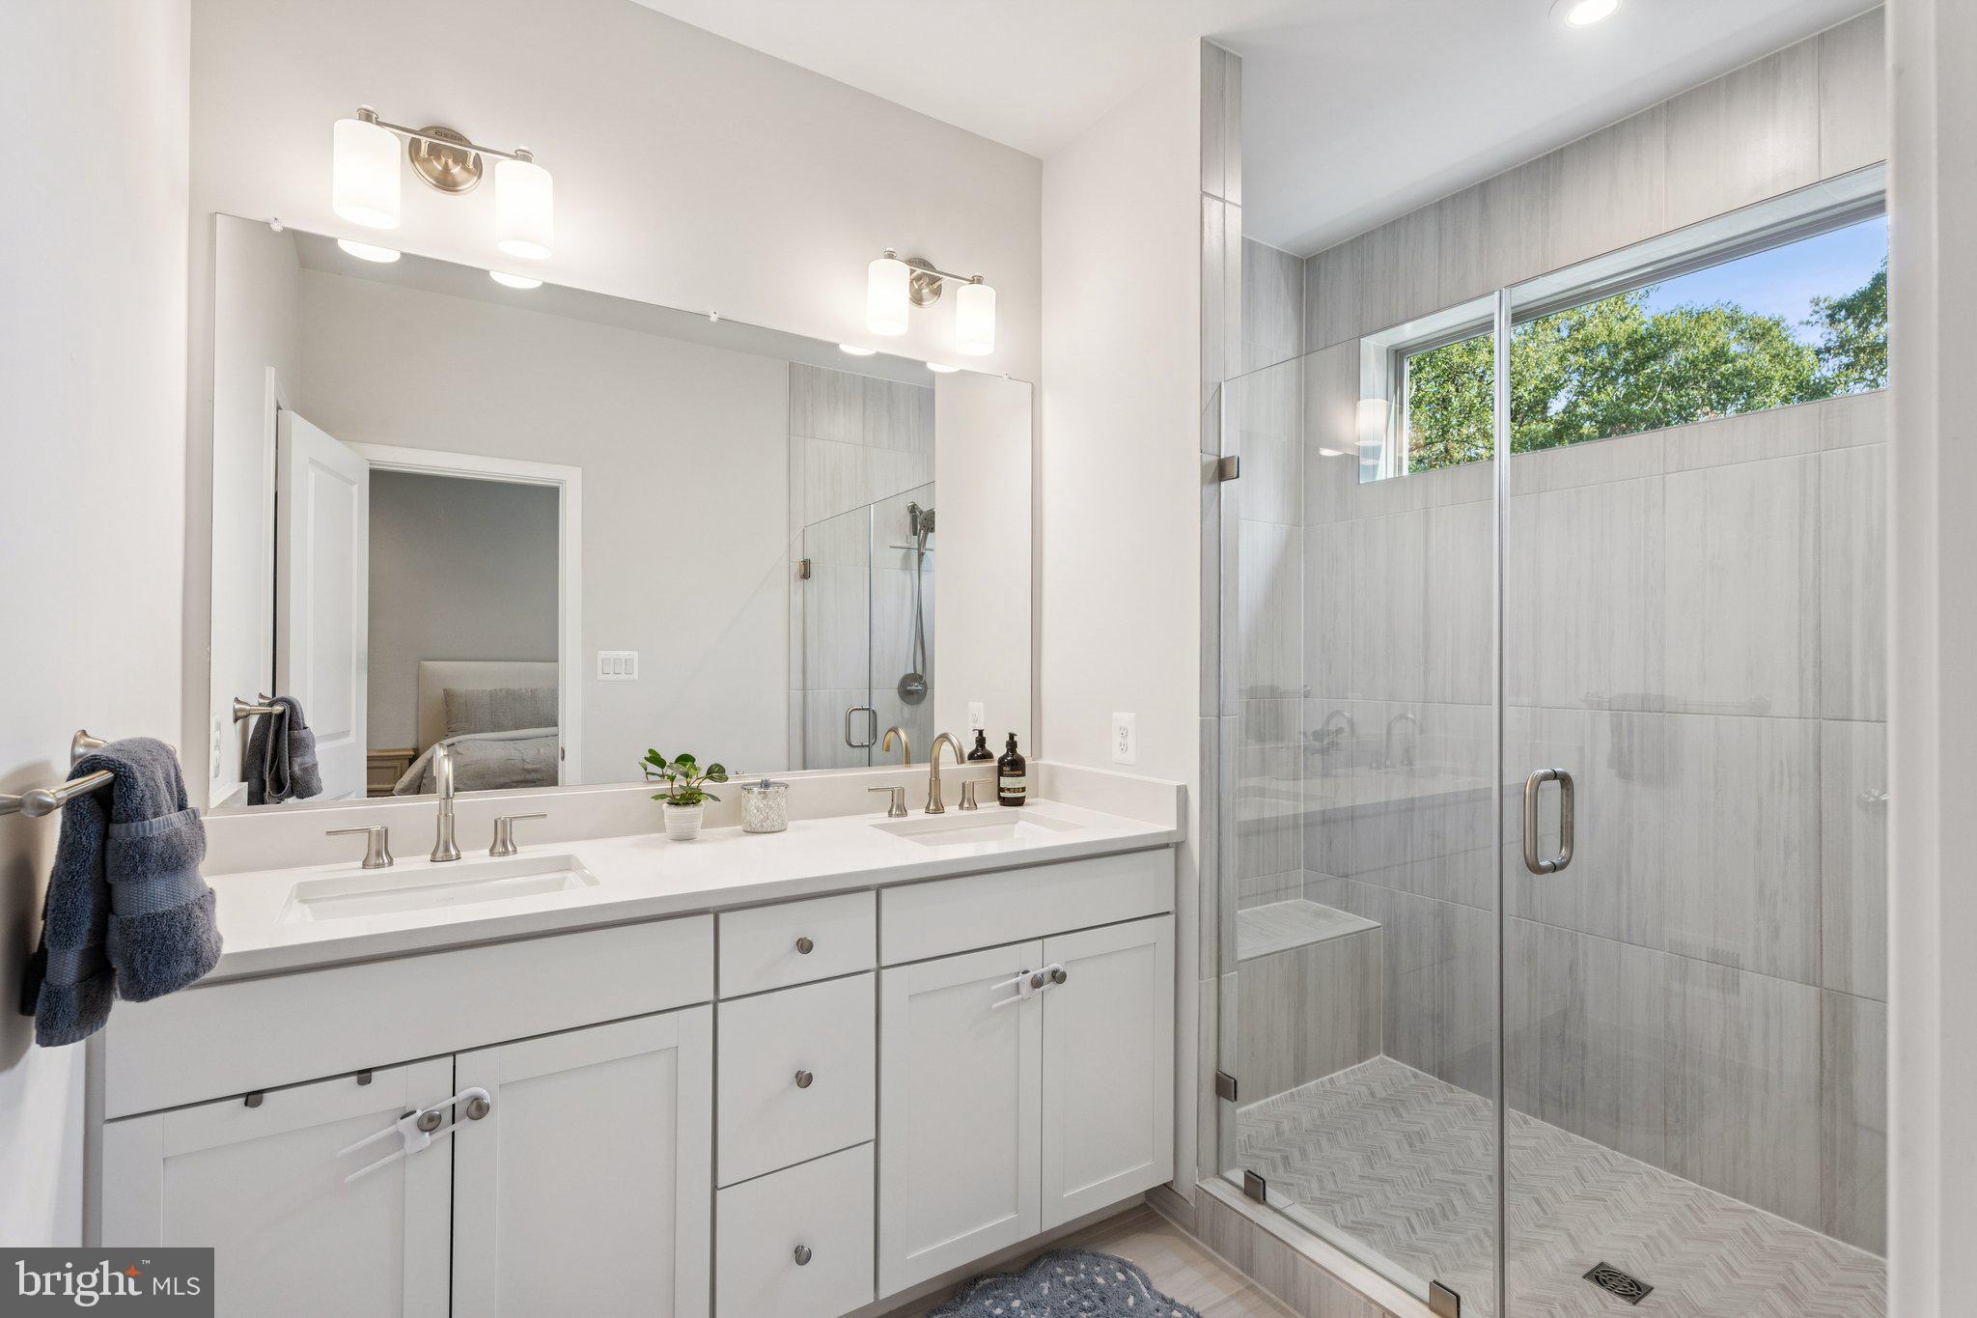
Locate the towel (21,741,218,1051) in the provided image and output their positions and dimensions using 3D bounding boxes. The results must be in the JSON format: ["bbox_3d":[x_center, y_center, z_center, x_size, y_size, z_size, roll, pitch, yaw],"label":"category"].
[{"bbox_3d":[-0.947,0.230,0.960,0.130,0.288,0.255,1,0,-32],"label":"towel"}]

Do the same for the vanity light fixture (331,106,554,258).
[{"bbox_3d":[-1.030,-0.910,1.679,0.352,0.198,0.137,1,0,-32],"label":"vanity light fixture"}]

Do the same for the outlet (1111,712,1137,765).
[{"bbox_3d":[0.336,0.198,2.195,0.008,0.122,0.080,1,0,-32],"label":"outlet"}]

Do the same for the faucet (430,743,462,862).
[{"bbox_3d":[-1.011,0.282,1.636,0.050,0.205,0.172,1,0,-32],"label":"faucet"}]

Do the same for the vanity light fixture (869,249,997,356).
[{"bbox_3d":[-0.147,-0.902,2.236,0.352,0.198,0.137,1,0,-32],"label":"vanity light fixture"}]

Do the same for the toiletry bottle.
[{"bbox_3d":[0.068,0.298,2.380,0.075,0.194,0.075,0,0,-21],"label":"toiletry bottle"}]

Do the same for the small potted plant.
[{"bbox_3d":[-0.653,0.293,1.895,0.180,0.189,0.155,1,0,-32],"label":"small potted plant"}]

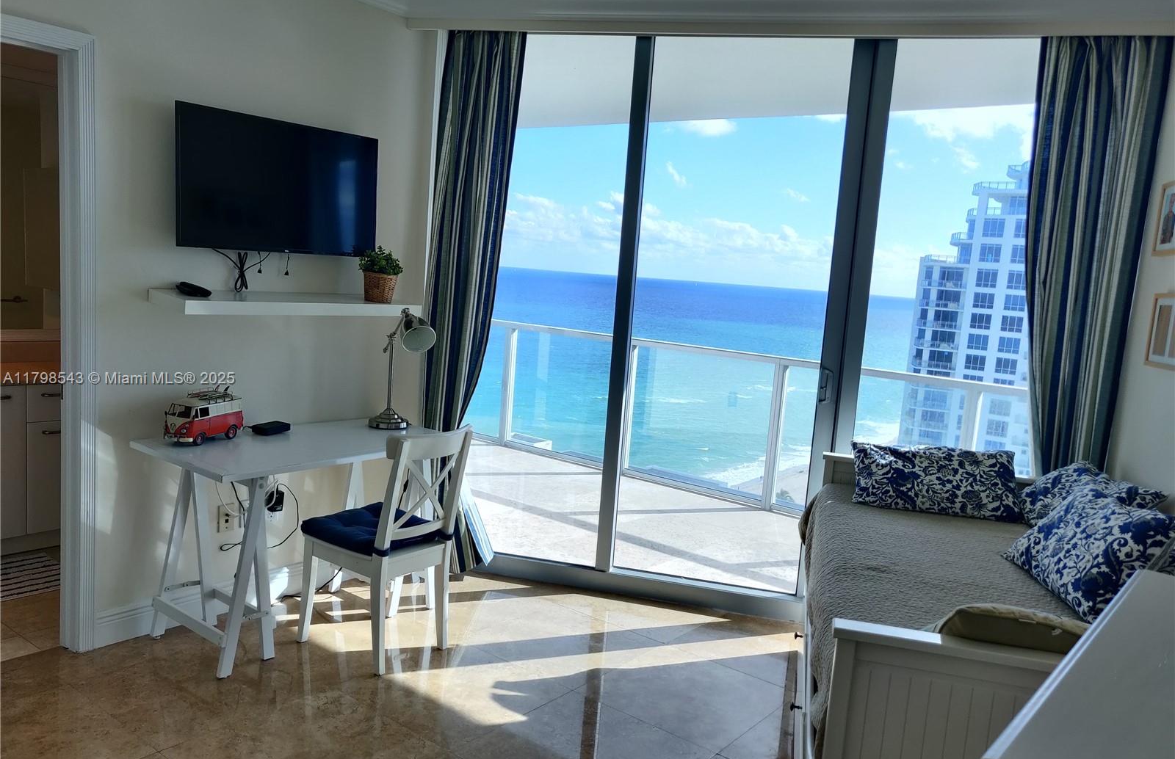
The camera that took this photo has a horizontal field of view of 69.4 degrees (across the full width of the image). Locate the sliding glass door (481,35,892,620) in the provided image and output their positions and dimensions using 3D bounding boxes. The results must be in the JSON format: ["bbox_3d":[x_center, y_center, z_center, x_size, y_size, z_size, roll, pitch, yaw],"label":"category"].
[{"bbox_3d":[0.363,-0.245,3.971,1.800,2.620,0.120,6,7,11],"label":"sliding glass door"}]

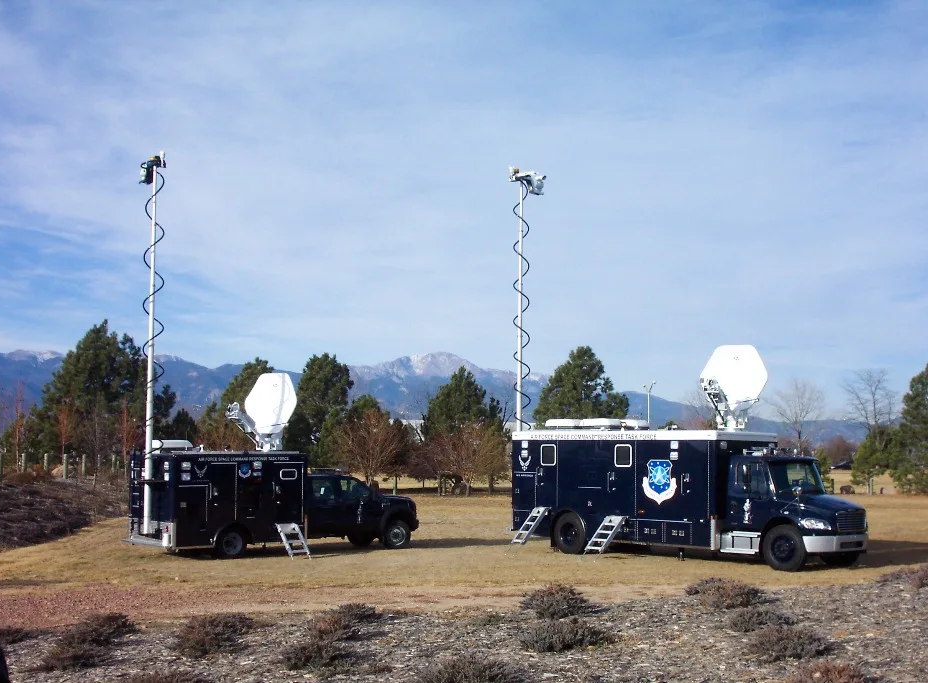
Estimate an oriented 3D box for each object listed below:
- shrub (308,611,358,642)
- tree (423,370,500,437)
[{"bbox_3d":[-1.562,3.411,16.000,0.598,0.363,0.600,1,-5,0],"label":"shrub"},{"bbox_3d":[-0.174,6.017,93.000,5.704,8.277,5.533,1,-5,0],"label":"tree"}]

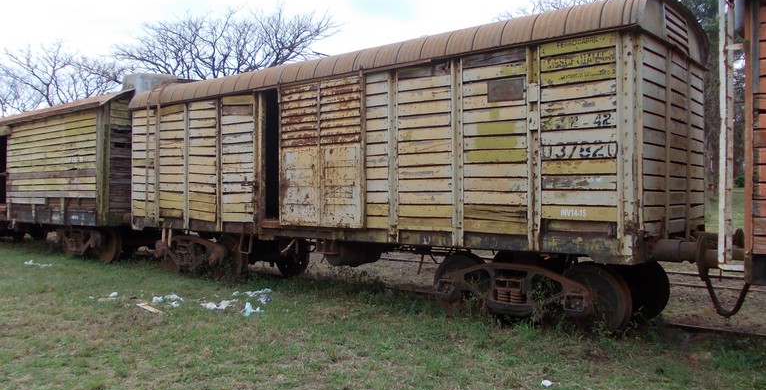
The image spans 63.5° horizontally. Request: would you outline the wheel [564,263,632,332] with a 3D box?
[{"bbox_3d":[2.218,1.173,6.746,0.917,0.917,0.140,0,1,40],"label":"wheel"}]

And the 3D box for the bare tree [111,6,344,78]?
[{"bbox_3d":[-7.135,-3.540,27.968,10.216,9.962,9.706,0,1,0],"label":"bare tree"}]

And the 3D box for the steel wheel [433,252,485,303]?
[{"bbox_3d":[1.013,1.169,7.741,0.917,0.917,0.140,0,1,40],"label":"steel wheel"}]

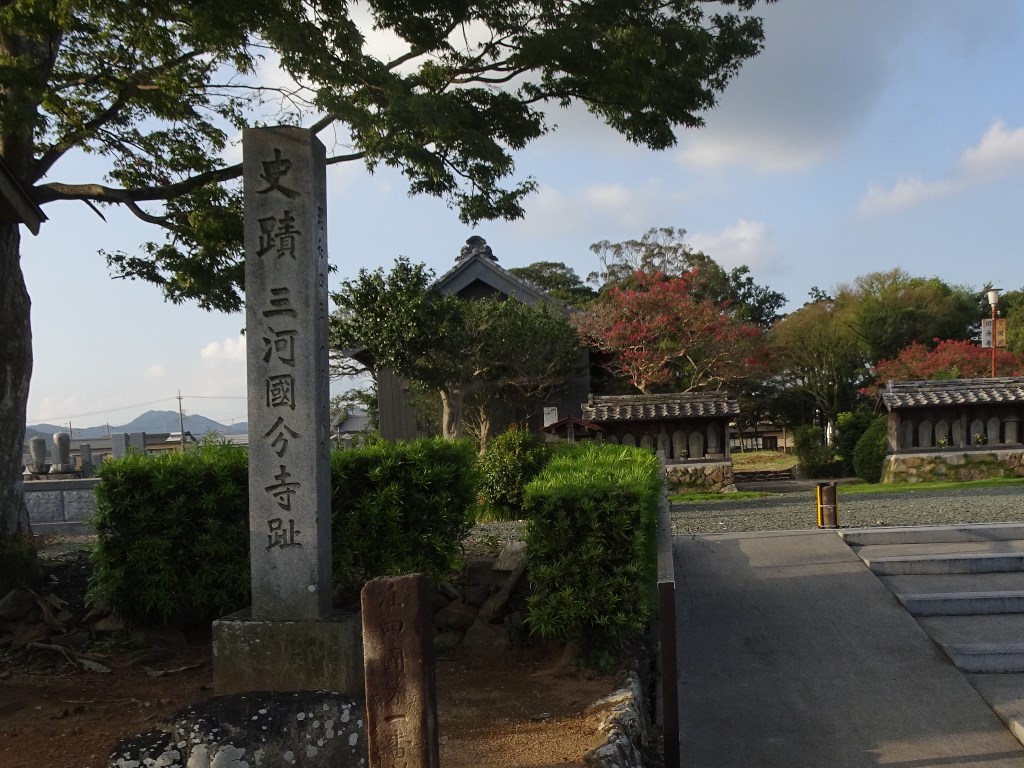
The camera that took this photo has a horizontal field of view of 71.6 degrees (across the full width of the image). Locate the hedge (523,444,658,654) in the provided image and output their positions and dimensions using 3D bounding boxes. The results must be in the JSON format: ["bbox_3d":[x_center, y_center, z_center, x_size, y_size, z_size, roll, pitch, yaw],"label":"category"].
[{"bbox_3d":[0.600,1.050,4.950,0.760,1.300,1.450,-2,-2,12],"label":"hedge"}]

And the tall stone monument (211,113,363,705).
[{"bbox_3d":[-1.030,0.080,3.430,0.610,2.580,0.580,-1,-1,-2],"label":"tall stone monument"}]

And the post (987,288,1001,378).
[{"bbox_3d":[12.550,-0.150,18.500,0.370,4.600,0.370,-3,-3,34],"label":"post"}]

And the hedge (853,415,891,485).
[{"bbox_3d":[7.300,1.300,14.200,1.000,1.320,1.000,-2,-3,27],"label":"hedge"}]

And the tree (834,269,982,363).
[{"bbox_3d":[16.670,-0.930,30.000,6.100,7.700,6.000,-3,-3,29],"label":"tree"}]

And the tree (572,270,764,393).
[{"bbox_3d":[3.420,-0.180,15.500,4.200,4.500,4.000,-2,-2,12],"label":"tree"}]

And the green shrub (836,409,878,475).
[{"bbox_3d":[8.050,1.330,16.500,1.100,1.550,1.050,-2,-3,26],"label":"green shrub"}]

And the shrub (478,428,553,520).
[{"bbox_3d":[0.030,1.100,8.800,1.000,1.160,0.950,-1,-2,0],"label":"shrub"}]

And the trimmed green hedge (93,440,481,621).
[{"bbox_3d":[-1.520,1.030,5.150,2.450,1.220,0.850,-1,-2,0],"label":"trimmed green hedge"}]

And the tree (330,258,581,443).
[{"bbox_3d":[-0.850,-0.030,10.700,3.750,3.700,3.400,-1,-2,-5],"label":"tree"}]

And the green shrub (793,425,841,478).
[{"bbox_3d":[6.950,1.520,16.200,1.100,1.220,1.050,-2,-2,23],"label":"green shrub"}]

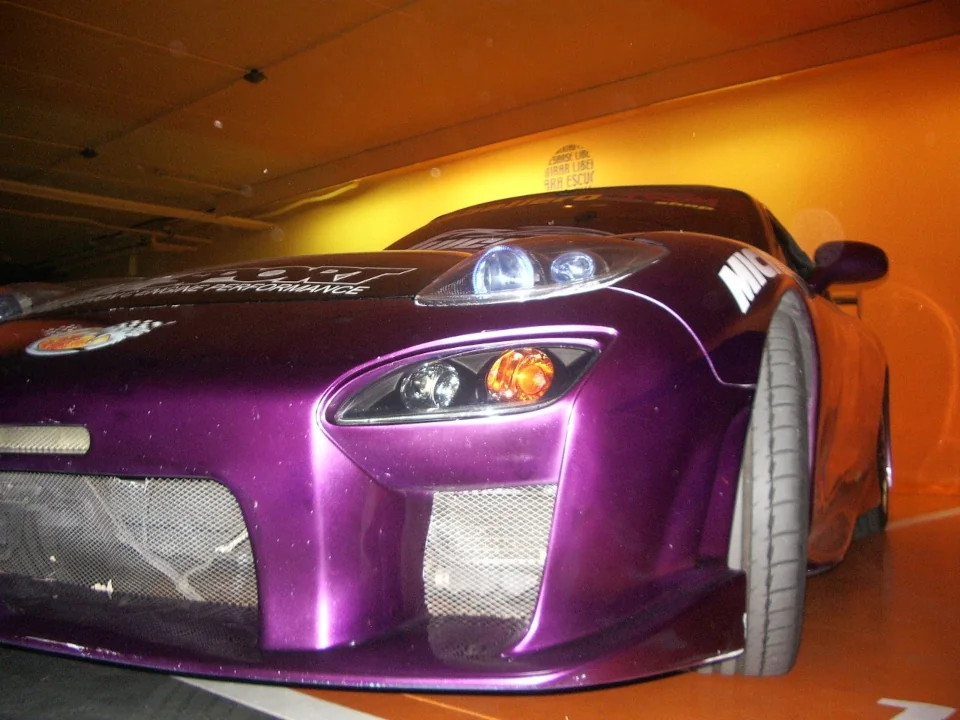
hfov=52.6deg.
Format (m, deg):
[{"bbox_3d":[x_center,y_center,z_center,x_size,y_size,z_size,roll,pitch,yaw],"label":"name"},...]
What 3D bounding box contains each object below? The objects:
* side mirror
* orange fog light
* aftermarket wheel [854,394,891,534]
[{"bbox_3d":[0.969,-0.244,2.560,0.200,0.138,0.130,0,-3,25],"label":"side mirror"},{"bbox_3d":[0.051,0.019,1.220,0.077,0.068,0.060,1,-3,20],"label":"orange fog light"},{"bbox_3d":[1.520,0.390,3.920,0.260,0.640,0.640,0,-3,25],"label":"aftermarket wheel"}]

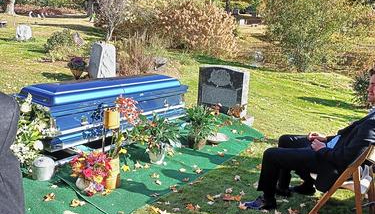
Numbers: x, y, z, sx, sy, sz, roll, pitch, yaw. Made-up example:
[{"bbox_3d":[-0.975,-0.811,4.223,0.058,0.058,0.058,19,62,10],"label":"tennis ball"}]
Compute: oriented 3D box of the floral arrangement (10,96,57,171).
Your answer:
[{"bbox_3d":[-1.512,0.257,3.500,0.520,0.760,0.400,1,13,-3],"label":"floral arrangement"}]

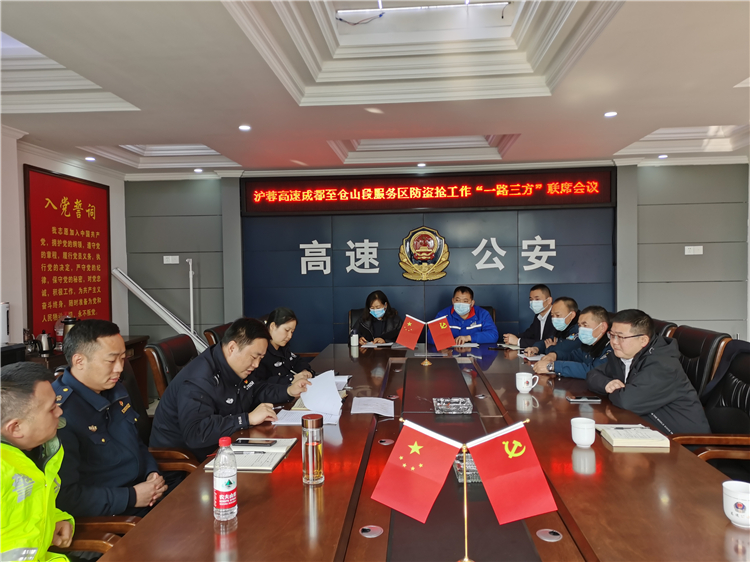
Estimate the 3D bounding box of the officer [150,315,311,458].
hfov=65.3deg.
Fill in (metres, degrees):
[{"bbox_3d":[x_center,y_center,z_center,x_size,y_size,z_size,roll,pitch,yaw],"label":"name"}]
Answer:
[{"bbox_3d":[-0.657,0.770,2.694,0.740,1.200,0.560,0,2,25],"label":"officer"}]

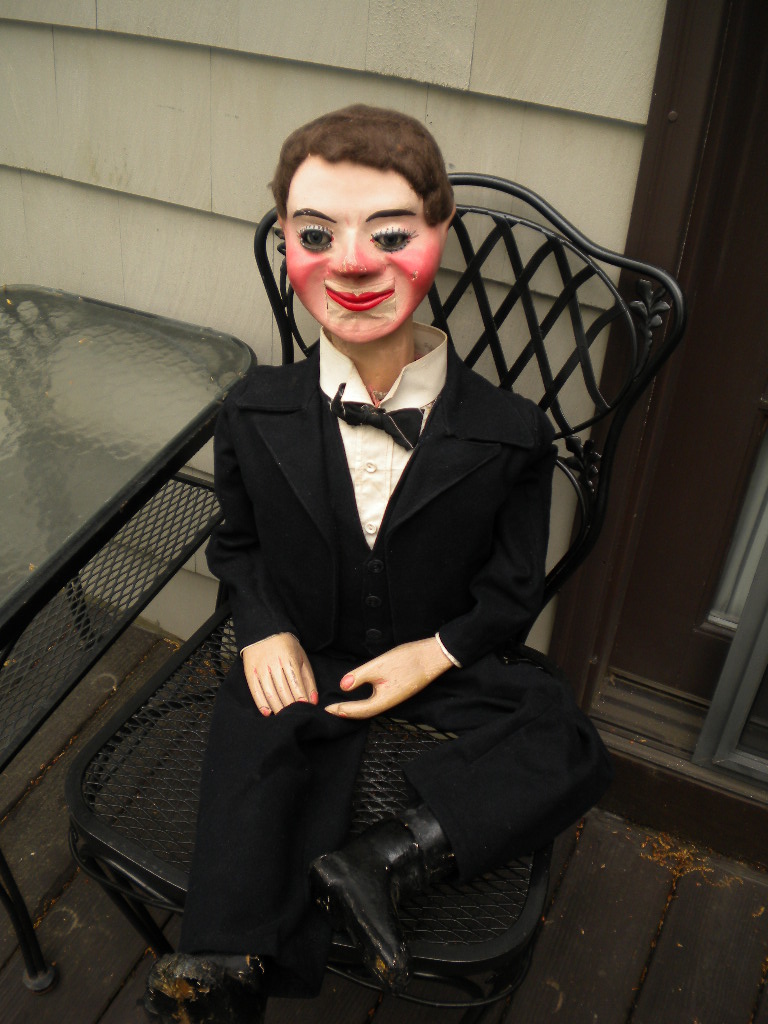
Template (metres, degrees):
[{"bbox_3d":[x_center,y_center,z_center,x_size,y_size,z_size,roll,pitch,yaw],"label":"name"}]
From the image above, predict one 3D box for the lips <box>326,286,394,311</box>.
[{"bbox_3d":[-0.022,-0.196,0.950,0.062,0.022,0.019,7,26,6],"label":"lips"}]

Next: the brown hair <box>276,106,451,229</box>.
[{"bbox_3d":[-0.020,-0.331,1.010,0.178,0.140,0.190,7,26,6],"label":"brown hair"}]

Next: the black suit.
[{"bbox_3d":[0.028,0.111,0.994,0.415,0.470,0.530,9,27,10],"label":"black suit"}]

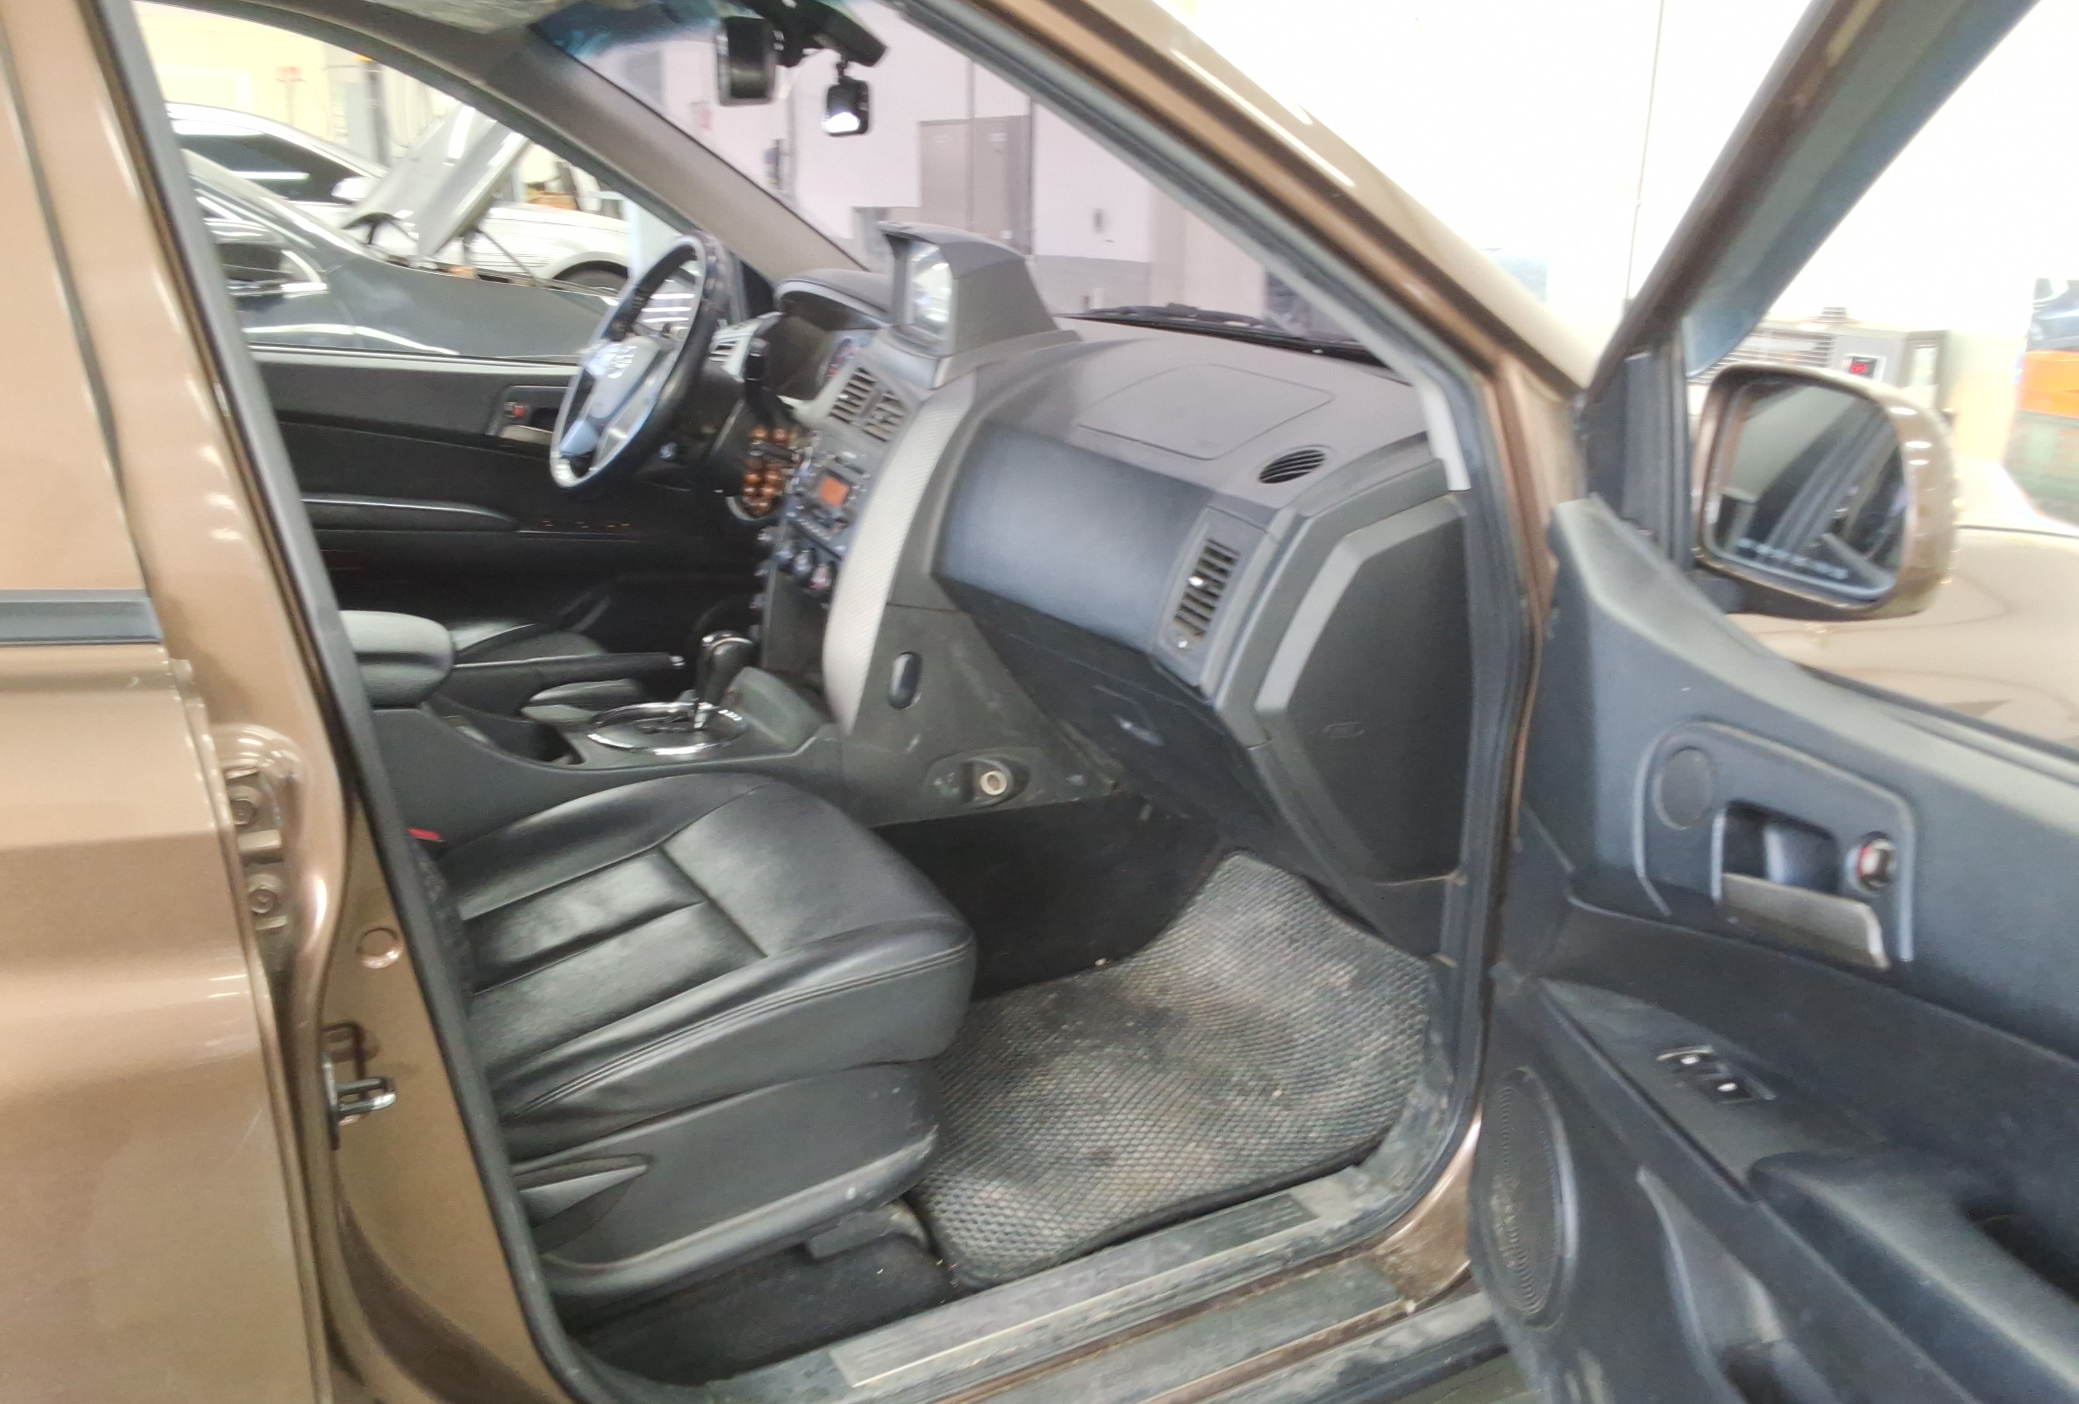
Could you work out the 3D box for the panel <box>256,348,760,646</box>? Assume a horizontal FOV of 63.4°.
[{"bbox_3d":[-0.755,-0.208,2.574,1.020,0.680,0.140,-10,20,-28],"label":"panel"}]

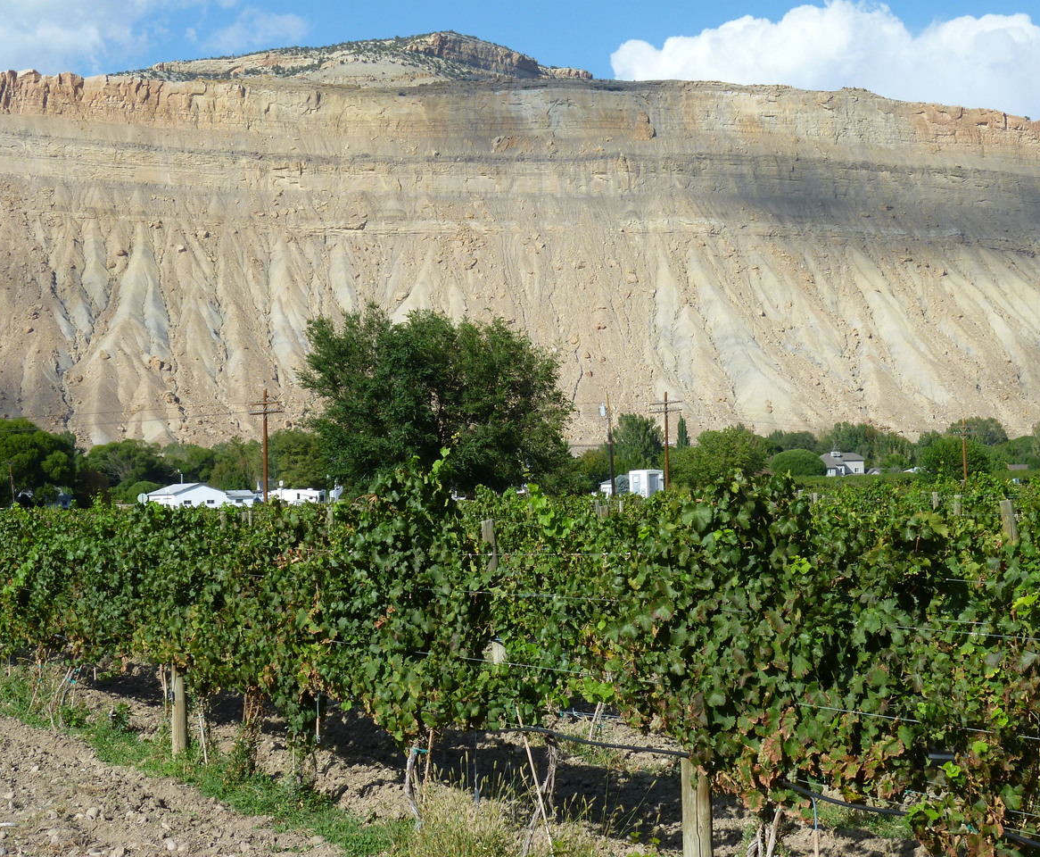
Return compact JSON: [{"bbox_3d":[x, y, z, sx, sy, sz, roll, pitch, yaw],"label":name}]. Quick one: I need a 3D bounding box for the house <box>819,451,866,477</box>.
[{"bbox_3d":[76.812,8.842,520.000,12.500,6.900,11.000,-1,-1,12],"label":"house"}]

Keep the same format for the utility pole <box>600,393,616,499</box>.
[{"bbox_3d":[6.746,1.824,168.000,1.100,9.300,0.550,-1,-1,18],"label":"utility pole"}]

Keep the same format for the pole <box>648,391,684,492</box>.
[{"bbox_3d":[11.459,1.846,170.000,3.000,9.500,0.400,-2,-2,38],"label":"pole"}]

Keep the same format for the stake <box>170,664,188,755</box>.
[{"bbox_3d":[-2.159,1.343,13.800,0.090,1.500,0.090,-1,-1,26],"label":"stake"}]

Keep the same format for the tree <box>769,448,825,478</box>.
[{"bbox_3d":[62.342,8.132,490.000,12.800,6.900,12.500,-1,-1,0],"label":"tree"}]

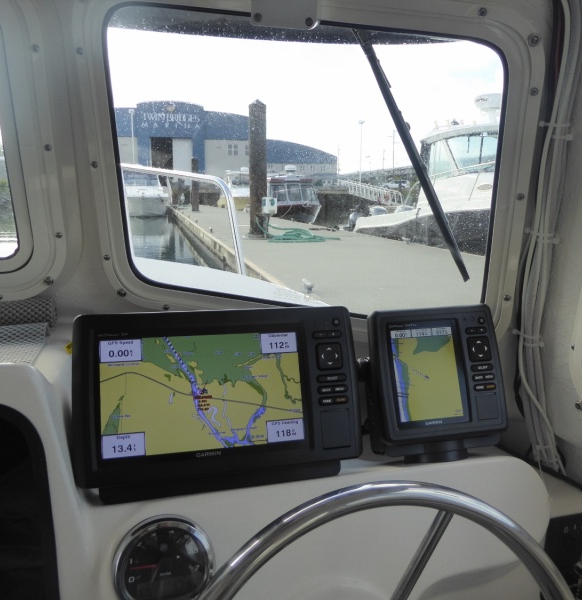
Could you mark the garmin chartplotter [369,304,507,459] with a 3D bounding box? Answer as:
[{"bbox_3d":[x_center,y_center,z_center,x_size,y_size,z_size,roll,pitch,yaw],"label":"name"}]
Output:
[{"bbox_3d":[0.165,0.101,0.692,0.150,0.174,0.074,-3,-10,-14],"label":"garmin chartplotter"}]

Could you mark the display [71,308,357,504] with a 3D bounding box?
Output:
[{"bbox_3d":[-0.076,0.105,0.612,0.284,0.179,0.074,-2,-11,-16],"label":"display"}]

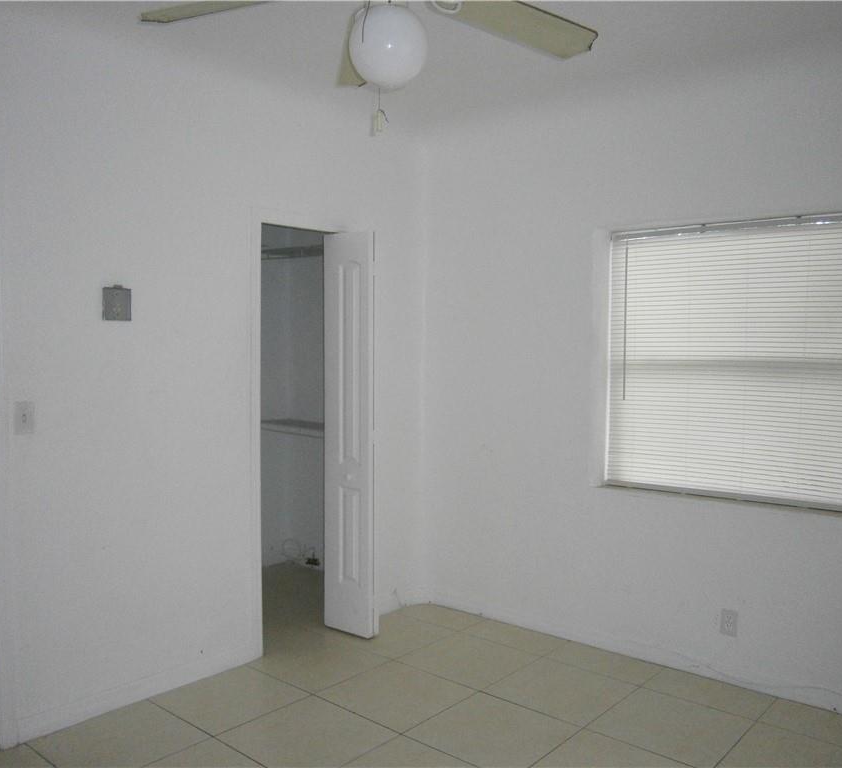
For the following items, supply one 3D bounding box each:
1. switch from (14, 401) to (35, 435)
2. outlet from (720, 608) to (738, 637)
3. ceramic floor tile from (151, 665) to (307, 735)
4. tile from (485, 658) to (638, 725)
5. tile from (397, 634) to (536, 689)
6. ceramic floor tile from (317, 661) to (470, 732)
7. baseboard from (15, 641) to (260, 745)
[{"bbox_3d":[-1.420,0.122,2.759,0.010,0.115,0.071,3,3,41],"label":"switch"},{"bbox_3d":[1.334,1.035,3.330,0.071,0.115,0.008,3,3,41],"label":"outlet"},{"bbox_3d":[-0.794,1.312,3.208,0.475,0.010,0.495,3,3,41],"label":"ceramic floor tile"},{"bbox_3d":[0.602,1.326,3.334,0.497,0.010,0.497,2,3,41],"label":"tile"},{"bbox_3d":[0.227,1.308,3.649,0.495,0.010,0.495,3,3,41],"label":"tile"},{"bbox_3d":[-0.101,1.320,3.268,0.495,0.010,0.495,3,3,41],"label":"ceramic floor tile"},{"bbox_3d":[-1.112,1.254,3.190,0.013,0.085,1.107,3,3,41],"label":"baseboard"}]

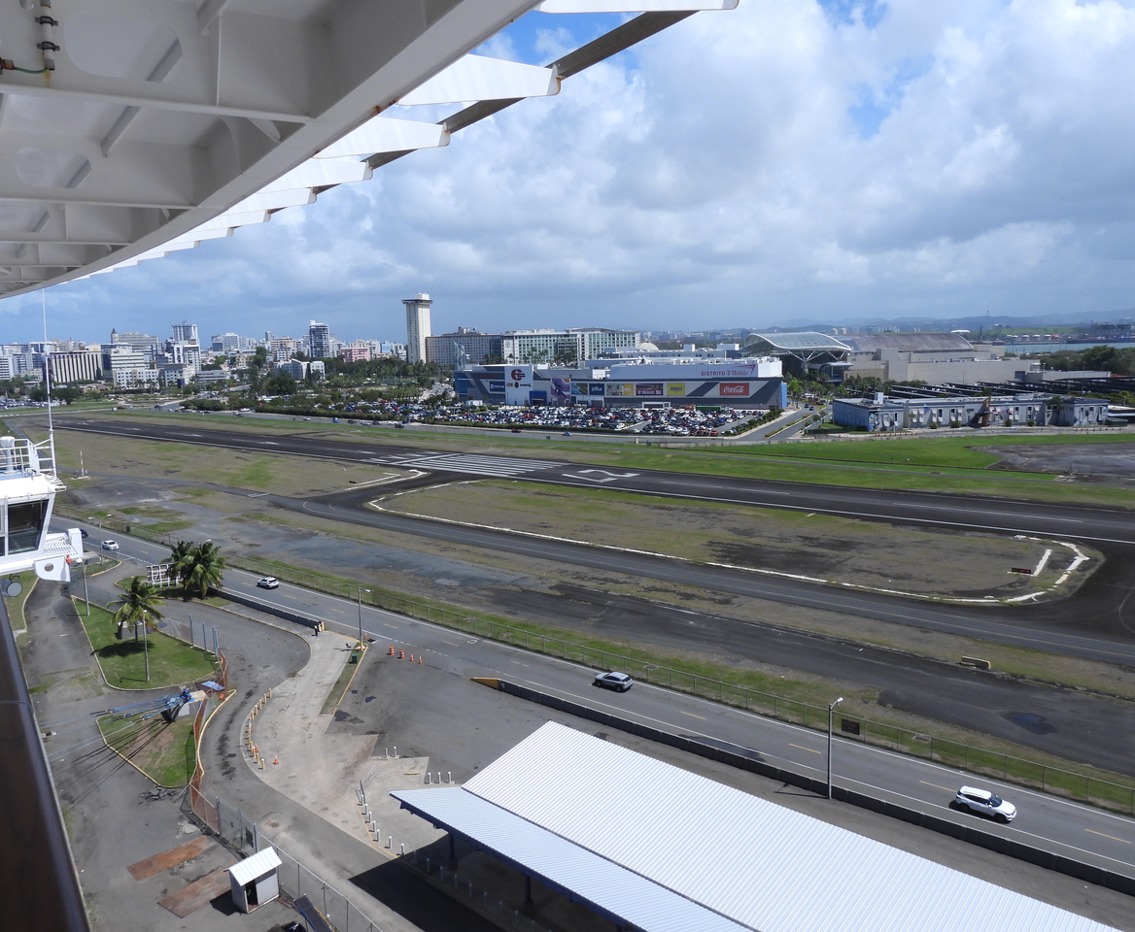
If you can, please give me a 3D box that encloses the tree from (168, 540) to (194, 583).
[{"bbox_3d":[-60.890,16.468,136.448,5.400,8.700,5.400,-5,9,-24],"label":"tree"}]

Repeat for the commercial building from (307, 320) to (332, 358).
[{"bbox_3d":[-320.640,-159.007,1125.393,26.000,62.000,22.000,0,8,8],"label":"commercial building"}]

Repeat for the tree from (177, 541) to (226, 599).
[{"bbox_3d":[-56.860,16.070,133.700,6.400,8.200,6.400,-5,9,-23],"label":"tree"}]

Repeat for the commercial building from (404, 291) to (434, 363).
[{"bbox_3d":[-179.880,-162.880,1040.000,25.000,92.000,25.000,4,10,35],"label":"commercial building"}]

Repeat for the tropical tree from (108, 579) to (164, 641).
[{"bbox_3d":[-58.017,19.368,115.368,6.700,8.800,6.700,-6,9,-26],"label":"tropical tree"}]

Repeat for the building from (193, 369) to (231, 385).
[{"bbox_3d":[-353.690,-87.700,860.000,16.000,17.000,34.000,7,12,44],"label":"building"}]

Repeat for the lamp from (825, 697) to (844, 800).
[{"bbox_3d":[22.515,23.582,72.170,0.400,8.400,2.300,5,11,39],"label":"lamp"}]

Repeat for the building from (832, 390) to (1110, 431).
[{"bbox_3d":[161.730,-22.190,351.730,90.000,8.800,46.000,-2,8,-3],"label":"building"}]

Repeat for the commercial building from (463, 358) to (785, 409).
[{"bbox_3d":[31.412,-50.766,523.990,208.430,25.000,58.000,3,10,31],"label":"commercial building"}]

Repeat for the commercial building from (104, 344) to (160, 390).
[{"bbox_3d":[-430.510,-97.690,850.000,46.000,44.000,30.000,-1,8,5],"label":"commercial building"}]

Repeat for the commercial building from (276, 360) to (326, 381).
[{"bbox_3d":[-291.457,-106.296,956.956,50.000,26.000,30.000,-1,8,5],"label":"commercial building"}]

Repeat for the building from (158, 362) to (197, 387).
[{"bbox_3d":[-368.700,-85.860,815.000,44.000,24.000,16.000,4,10,33],"label":"building"}]

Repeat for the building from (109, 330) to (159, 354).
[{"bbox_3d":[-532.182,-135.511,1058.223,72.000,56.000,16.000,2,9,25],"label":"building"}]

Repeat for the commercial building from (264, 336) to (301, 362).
[{"bbox_3d":[-371.790,-150.880,1130.000,36.000,37.000,20.000,4,10,35],"label":"commercial building"}]

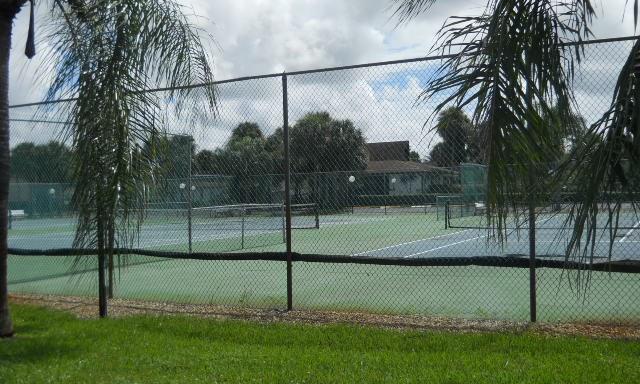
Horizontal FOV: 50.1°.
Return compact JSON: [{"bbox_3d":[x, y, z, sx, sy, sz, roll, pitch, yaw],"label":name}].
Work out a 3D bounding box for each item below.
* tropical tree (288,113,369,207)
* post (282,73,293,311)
[{"bbox_3d":[0.677,-2.510,54.500,6.100,8.000,6.000,-1,-1,0],"label":"tropical tree"},{"bbox_3d":[-0.412,0.000,8.670,0.060,3.020,0.060,-2,-1,27],"label":"post"}]

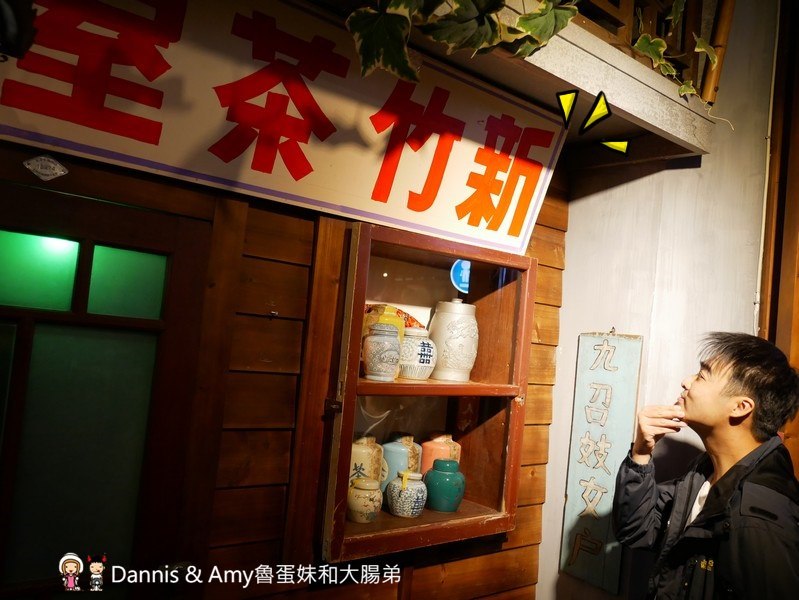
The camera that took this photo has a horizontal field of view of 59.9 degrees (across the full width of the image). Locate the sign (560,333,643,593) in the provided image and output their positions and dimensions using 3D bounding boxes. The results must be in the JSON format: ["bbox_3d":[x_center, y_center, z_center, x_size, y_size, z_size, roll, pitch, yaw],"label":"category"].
[{"bbox_3d":[0.598,0.475,2.057,0.023,0.729,0.207,8,-3,-41],"label":"sign"}]

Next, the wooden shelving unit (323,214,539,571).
[{"bbox_3d":[0.047,0.240,1.929,0.666,0.796,0.247,8,-3,-41],"label":"wooden shelving unit"}]

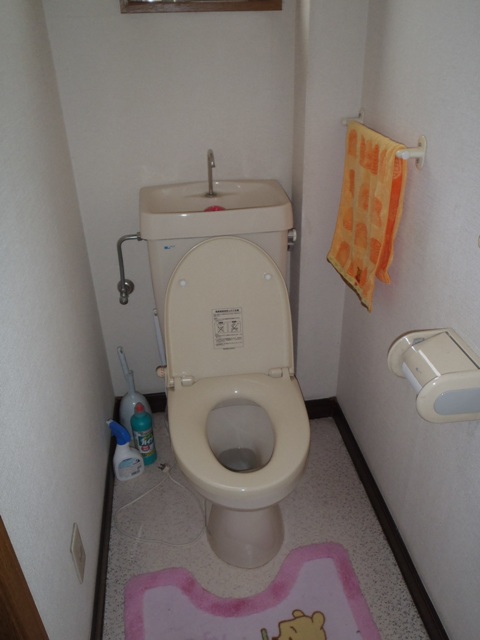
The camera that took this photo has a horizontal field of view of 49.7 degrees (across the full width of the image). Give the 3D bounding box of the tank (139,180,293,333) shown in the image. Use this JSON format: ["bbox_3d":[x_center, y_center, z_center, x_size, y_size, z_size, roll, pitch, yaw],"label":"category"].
[{"bbox_3d":[-0.073,-0.171,1.606,0.420,0.440,0.250,-5,31,-6],"label":"tank"}]

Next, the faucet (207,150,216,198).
[{"bbox_3d":[-0.082,-0.409,1.462,0.026,0.138,0.065,-5,31,-6],"label":"faucet"}]

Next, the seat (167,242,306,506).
[{"bbox_3d":[-0.015,0.103,1.308,0.370,0.475,0.520,-5,31,-6],"label":"seat"}]

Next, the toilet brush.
[{"bbox_3d":[-0.383,0.261,1.827,0.105,0.400,0.110,-5,31,-6],"label":"toilet brush"}]

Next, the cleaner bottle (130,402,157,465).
[{"bbox_3d":[-0.328,0.382,1.775,0.072,0.240,0.068,-16,33,-23],"label":"cleaner bottle"}]

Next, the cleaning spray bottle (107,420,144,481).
[{"bbox_3d":[-0.378,0.425,1.725,0.108,0.220,0.058,-17,34,-24],"label":"cleaning spray bottle"}]

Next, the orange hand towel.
[{"bbox_3d":[0.302,-0.267,1.305,0.075,0.410,0.360,-5,31,-6],"label":"orange hand towel"}]

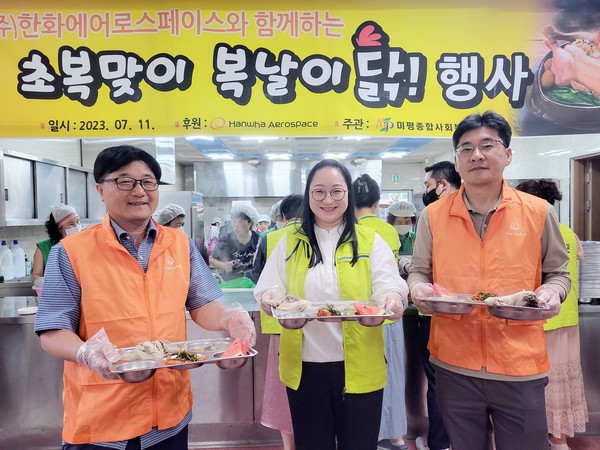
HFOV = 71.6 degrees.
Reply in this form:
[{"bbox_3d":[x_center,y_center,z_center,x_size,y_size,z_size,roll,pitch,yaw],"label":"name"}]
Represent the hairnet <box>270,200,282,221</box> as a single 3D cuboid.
[{"bbox_3d":[-0.113,-0.116,3.120,0.210,0.145,0.240,-1,9,-7],"label":"hairnet"}]

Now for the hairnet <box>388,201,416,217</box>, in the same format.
[{"bbox_3d":[0.751,-0.117,3.050,0.210,0.130,0.240,0,12,7],"label":"hairnet"}]

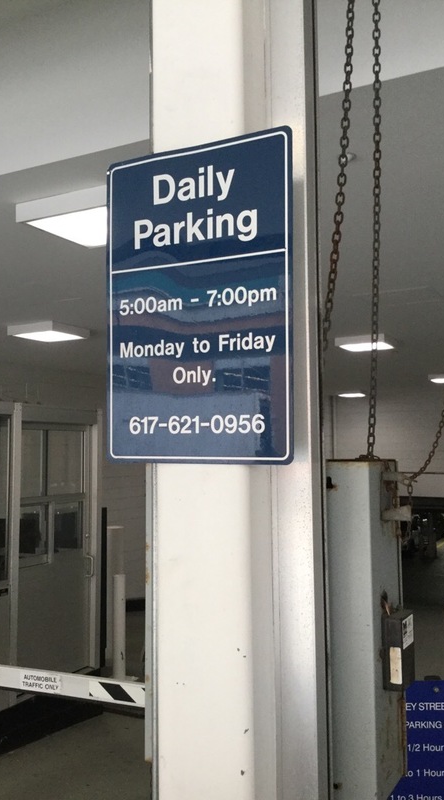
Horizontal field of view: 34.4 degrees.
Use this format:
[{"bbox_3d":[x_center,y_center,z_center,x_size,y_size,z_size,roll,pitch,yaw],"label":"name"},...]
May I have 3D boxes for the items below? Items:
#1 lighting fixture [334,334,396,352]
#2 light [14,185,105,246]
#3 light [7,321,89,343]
[{"bbox_3d":[1.811,-0.705,8.959,0.610,0.100,0.610,-3,-4,28],"label":"lighting fixture"},{"bbox_3d":[-0.683,-0.989,3.954,0.610,0.100,0.610,-3,-4,28],"label":"light"},{"bbox_3d":[-1.872,-0.731,7.789,0.610,0.100,0.610,-3,-4,28],"label":"light"}]

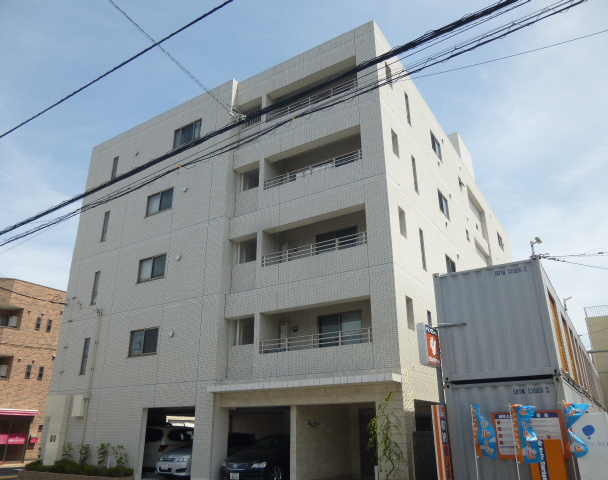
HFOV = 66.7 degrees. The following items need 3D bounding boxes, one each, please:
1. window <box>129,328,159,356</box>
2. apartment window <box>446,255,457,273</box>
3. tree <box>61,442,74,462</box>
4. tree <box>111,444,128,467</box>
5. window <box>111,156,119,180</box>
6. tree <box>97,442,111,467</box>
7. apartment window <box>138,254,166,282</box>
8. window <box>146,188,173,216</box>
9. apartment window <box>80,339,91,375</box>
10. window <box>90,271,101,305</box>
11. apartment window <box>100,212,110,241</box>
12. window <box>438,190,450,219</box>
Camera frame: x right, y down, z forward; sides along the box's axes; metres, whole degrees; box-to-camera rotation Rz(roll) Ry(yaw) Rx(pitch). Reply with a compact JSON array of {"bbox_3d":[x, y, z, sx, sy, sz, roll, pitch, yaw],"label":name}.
[{"bbox_3d":[-5.829,3.773,16.945,1.594,0.982,0.150,-13,-25,30],"label":"window"},{"bbox_3d":[5.848,1.209,18.389,0.150,0.970,1.386,-13,-25,30],"label":"apartment window"},{"bbox_3d":[-8.478,7.627,16.550,0.400,0.720,0.400,-14,-25,30],"label":"tree"},{"bbox_3d":[-6.175,7.262,15.496,0.456,0.741,0.456,-13,-25,30],"label":"tree"},{"bbox_3d":[-8.823,-3.217,21.677,0.370,1.421,0.150,-13,-25,30],"label":"window"},{"bbox_3d":[-6.896,7.432,15.923,0.358,0.814,0.358,-13,-25,30],"label":"tree"},{"bbox_3d":[-5.868,1.149,17.981,1.559,0.976,0.150,-13,-25,30],"label":"apartment window"},{"bbox_3d":[-5.790,-1.480,18.742,1.580,0.970,0.150,-14,-25,30],"label":"window"},{"bbox_3d":[-8.634,4.647,18.360,0.340,1.410,0.150,-14,-25,30],"label":"apartment window"},{"bbox_3d":[-8.784,2.064,19.619,0.393,1.438,0.150,-13,-25,30],"label":"window"},{"bbox_3d":[-8.808,-0.568,20.648,0.393,1.444,0.150,-13,-25,30],"label":"apartment window"},{"bbox_3d":[5.811,-1.472,19.368,0.150,0.980,1.390,-14,-25,30],"label":"window"}]

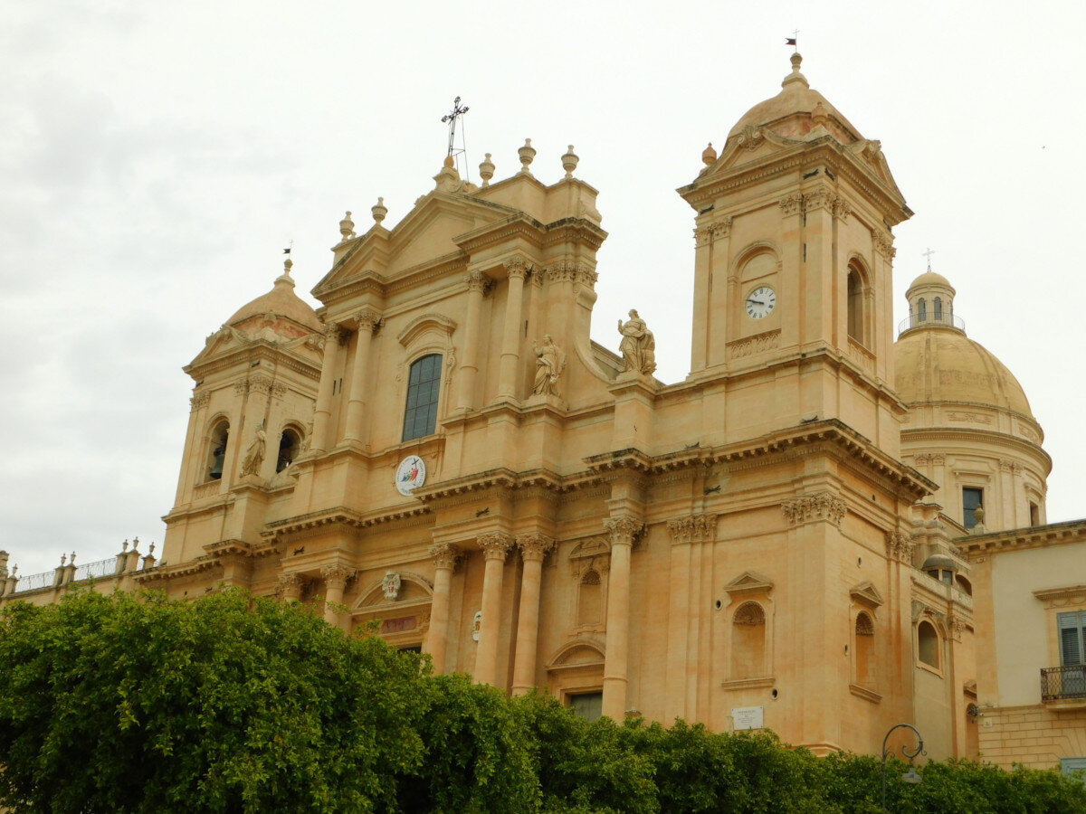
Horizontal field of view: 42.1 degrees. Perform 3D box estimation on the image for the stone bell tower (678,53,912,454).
[{"bbox_3d":[9.560,-6.011,53.762,6.584,18.056,6.295,-14,-29,38],"label":"stone bell tower"}]

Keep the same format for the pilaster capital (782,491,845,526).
[{"bbox_3d":[10.114,4.010,52.521,2.001,1.022,1.479,-15,-29,38],"label":"pilaster capital"}]

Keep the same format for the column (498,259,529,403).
[{"bbox_3d":[-1.368,-3.332,63.514,0.848,7.308,0.848,4,-23,2],"label":"column"}]

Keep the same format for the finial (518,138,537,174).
[{"bbox_3d":[-0.730,-11.910,66.987,0.853,1.980,0.853,4,-23,2],"label":"finial"}]

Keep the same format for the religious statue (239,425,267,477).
[{"bbox_3d":[-14.208,2.136,69.825,1.050,2.650,0.800,-15,-29,38],"label":"religious statue"}]

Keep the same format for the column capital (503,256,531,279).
[{"bbox_3d":[-1.079,-5.871,60.125,0.920,0.950,0.920,-15,-29,38],"label":"column capital"}]

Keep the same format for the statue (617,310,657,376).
[{"bbox_3d":[3.511,-2.460,52.891,1.424,2.656,1.116,-14,-29,38],"label":"statue"}]

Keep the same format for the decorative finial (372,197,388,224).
[{"bbox_3d":[-8.548,-10.073,73.479,0.844,1.980,0.844,4,-23,2],"label":"decorative finial"}]

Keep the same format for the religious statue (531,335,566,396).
[{"bbox_3d":[0.210,-1.905,63.098,1.305,3.067,0.957,-15,-29,38],"label":"religious statue"}]

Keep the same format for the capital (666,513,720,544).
[{"bbox_3d":[5.168,4.247,48.953,2.079,1.039,0.539,-14,-29,38],"label":"capital"}]

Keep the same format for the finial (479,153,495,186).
[{"bbox_3d":[-2.538,-10.711,63.905,0.770,1.880,0.770,4,-23,2],"label":"finial"}]

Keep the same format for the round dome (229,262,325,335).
[{"bbox_3d":[-13.912,-5.352,75.296,4.736,5.775,4.736,4,-23,2],"label":"round dome"}]

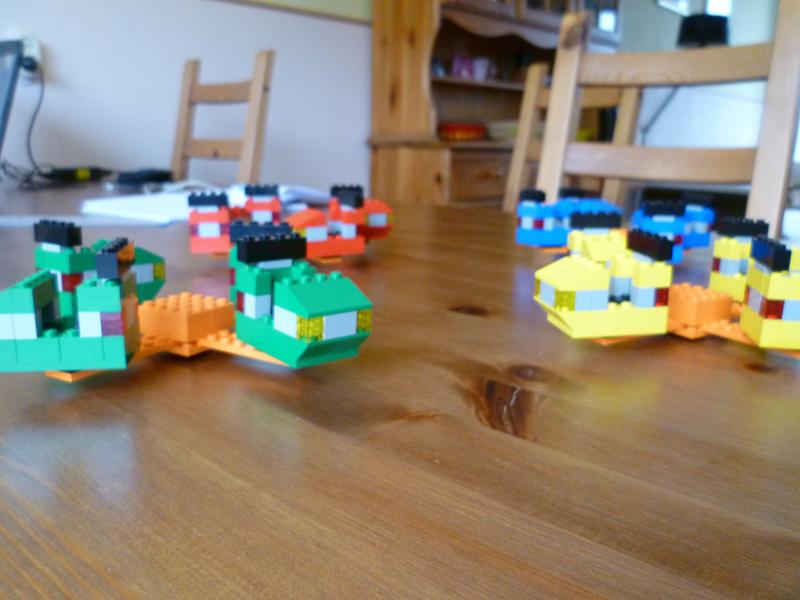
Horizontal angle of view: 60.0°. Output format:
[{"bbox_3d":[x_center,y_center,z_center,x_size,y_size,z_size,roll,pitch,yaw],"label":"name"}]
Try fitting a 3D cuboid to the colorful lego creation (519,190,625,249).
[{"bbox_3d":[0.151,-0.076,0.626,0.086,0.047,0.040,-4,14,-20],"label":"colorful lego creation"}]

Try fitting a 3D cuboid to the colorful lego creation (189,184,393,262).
[{"bbox_3d":[-0.093,-0.068,0.592,0.156,0.055,0.152,3,14,8],"label":"colorful lego creation"}]

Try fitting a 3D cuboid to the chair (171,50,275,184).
[{"bbox_3d":[-0.568,-0.060,1.655,0.395,1.035,0.480,12,17,39],"label":"chair"}]

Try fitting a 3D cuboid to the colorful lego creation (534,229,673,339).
[{"bbox_3d":[0.099,-0.009,0.340,0.056,0.046,0.032,-1,14,-10],"label":"colorful lego creation"}]

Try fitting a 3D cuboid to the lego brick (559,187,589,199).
[{"bbox_3d":[0.168,-0.103,0.663,0.008,0.011,0.032,-4,14,-21],"label":"lego brick"}]

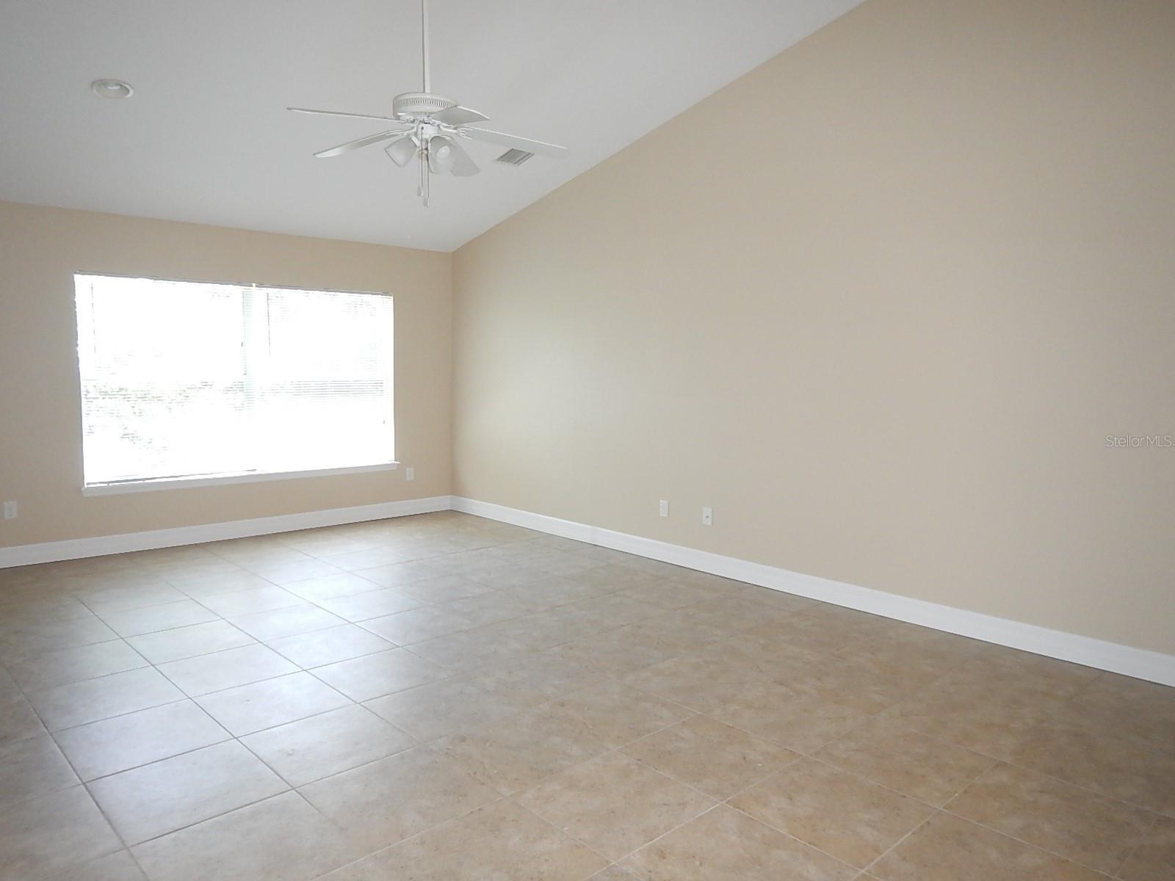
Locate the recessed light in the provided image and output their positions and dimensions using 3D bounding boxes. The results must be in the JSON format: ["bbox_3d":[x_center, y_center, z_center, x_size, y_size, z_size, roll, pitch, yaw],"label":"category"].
[{"bbox_3d":[-2.574,-1.907,4.413,0.200,0.040,0.200,-4,-7,-43],"label":"recessed light"}]

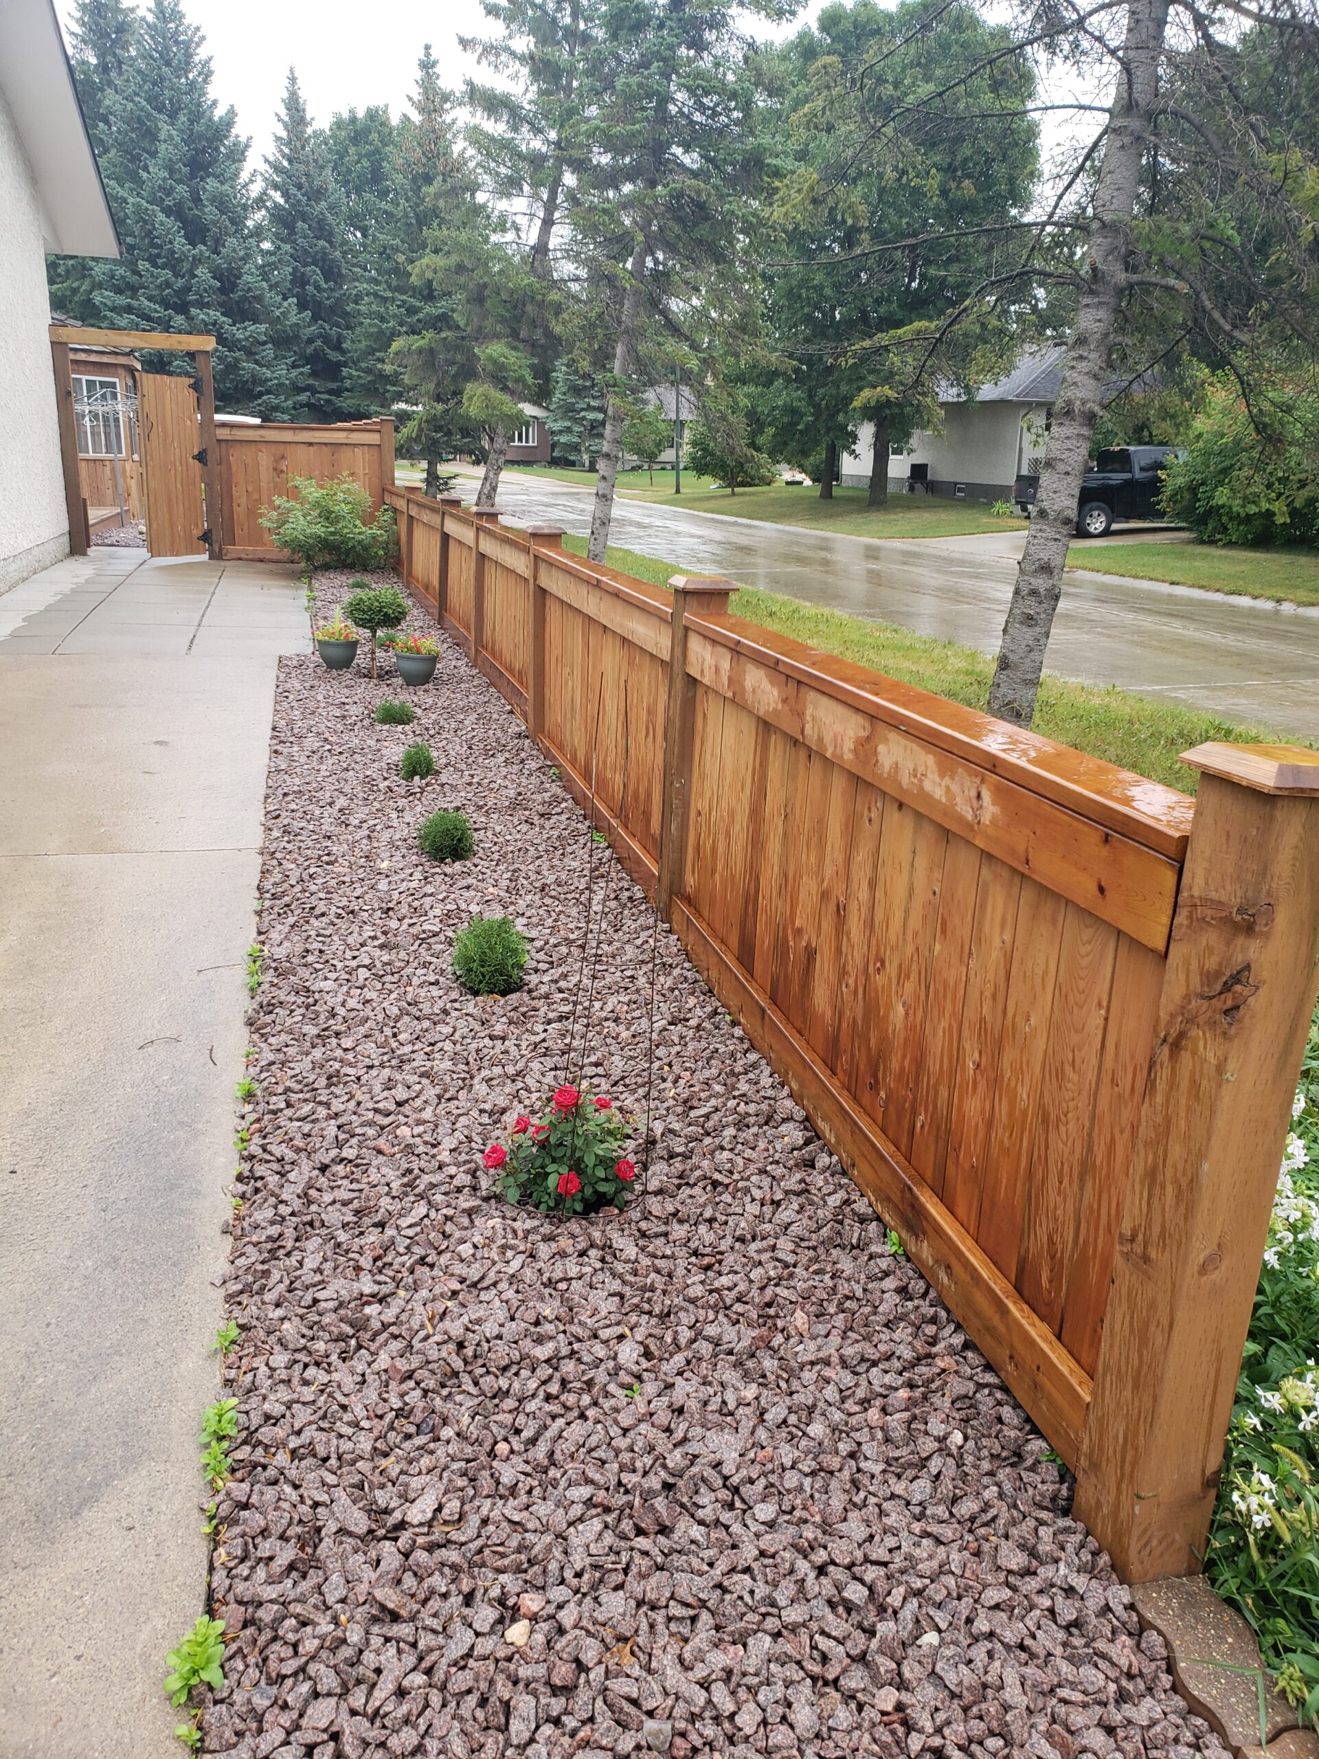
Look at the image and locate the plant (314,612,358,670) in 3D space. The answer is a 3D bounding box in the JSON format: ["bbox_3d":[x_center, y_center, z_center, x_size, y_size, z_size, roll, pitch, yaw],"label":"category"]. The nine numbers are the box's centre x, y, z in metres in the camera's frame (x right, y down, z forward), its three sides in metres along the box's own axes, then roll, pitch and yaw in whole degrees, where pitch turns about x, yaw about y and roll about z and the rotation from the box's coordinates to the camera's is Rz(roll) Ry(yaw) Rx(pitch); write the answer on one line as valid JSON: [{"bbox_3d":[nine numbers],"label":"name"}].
[{"bbox_3d":[-2.090,-1.534,8.550,0.310,0.390,0.310,-3,18,-14],"label":"plant"}]

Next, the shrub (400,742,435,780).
[{"bbox_3d":[-1.082,-0.526,5.913,0.160,0.175,0.160,-3,18,-14],"label":"shrub"}]

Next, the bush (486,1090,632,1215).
[{"bbox_3d":[-0.196,0.539,2.622,0.305,0.250,0.280,-3,18,-14],"label":"bush"}]

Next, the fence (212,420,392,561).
[{"bbox_3d":[-3.777,-4.137,14.151,1.792,1.434,0.140,-2,18,-15],"label":"fence"}]

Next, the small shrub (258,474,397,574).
[{"bbox_3d":[-3.567,-3.833,14.200,1.450,1.030,1.300,-3,18,-14],"label":"small shrub"}]

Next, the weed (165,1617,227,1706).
[{"bbox_3d":[-0.543,0.909,1.541,0.066,0.080,0.080,-2,18,-15],"label":"weed"}]

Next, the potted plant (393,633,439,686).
[{"bbox_3d":[-1.391,-1.263,7.536,0.280,0.305,0.280,-2,18,-15],"label":"potted plant"}]

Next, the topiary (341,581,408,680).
[{"bbox_3d":[-1.657,-1.442,7.646,0.370,0.555,0.370,-2,18,-15],"label":"topiary"}]

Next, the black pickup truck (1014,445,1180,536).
[{"bbox_3d":[11.420,-9.250,31.450,5.850,1.890,2.030,-5,19,-13],"label":"black pickup truck"}]

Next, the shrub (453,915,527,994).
[{"bbox_3d":[-0.471,0.208,3.665,0.210,0.220,0.210,-3,18,-14],"label":"shrub"}]

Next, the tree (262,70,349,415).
[{"bbox_3d":[-8.769,-14.262,32.061,3.000,9.389,3.000,-2,18,-15],"label":"tree"}]

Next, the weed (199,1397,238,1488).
[{"bbox_3d":[-0.632,0.801,1.891,0.055,0.065,0.120,-2,18,-15],"label":"weed"}]

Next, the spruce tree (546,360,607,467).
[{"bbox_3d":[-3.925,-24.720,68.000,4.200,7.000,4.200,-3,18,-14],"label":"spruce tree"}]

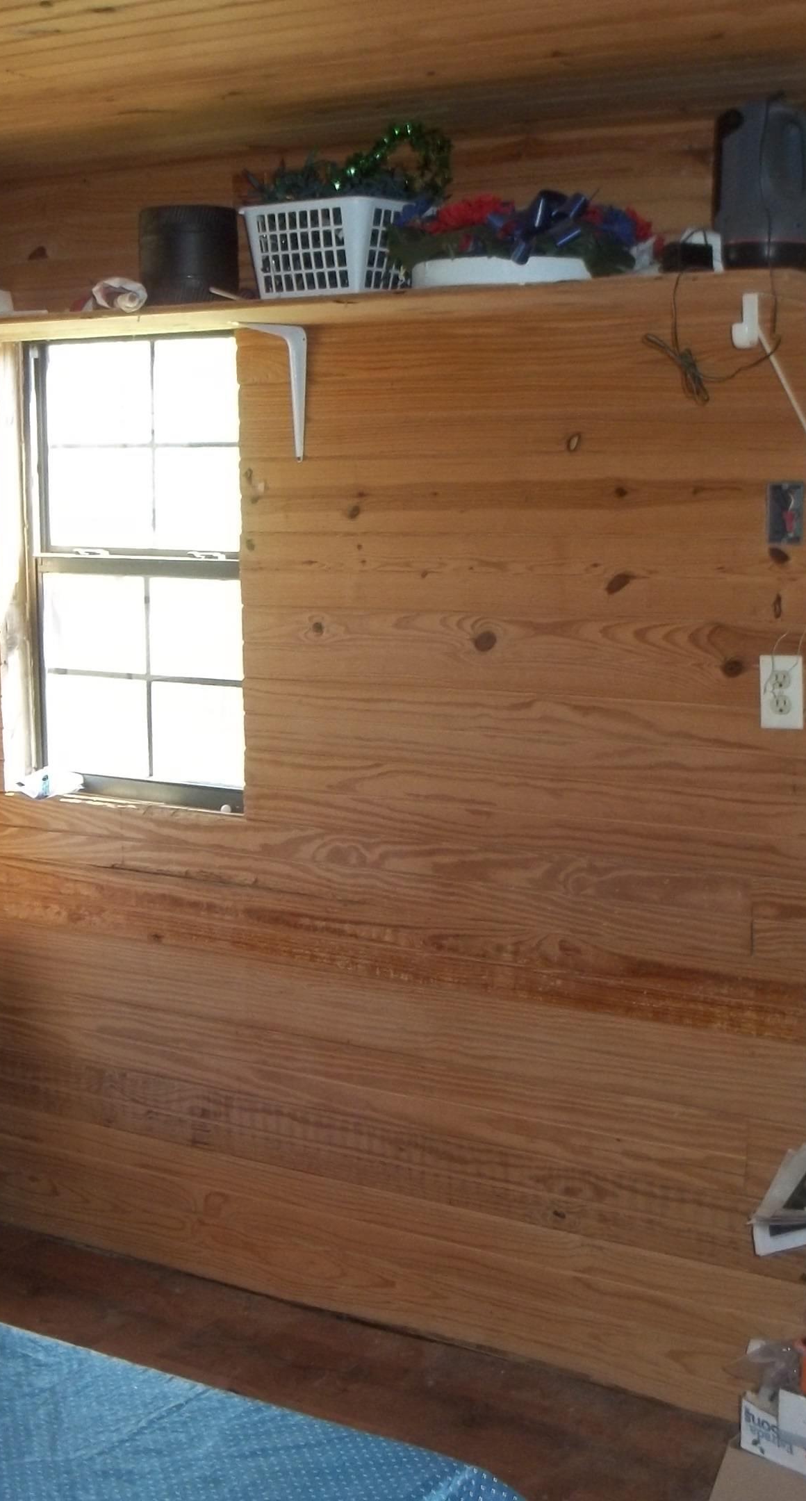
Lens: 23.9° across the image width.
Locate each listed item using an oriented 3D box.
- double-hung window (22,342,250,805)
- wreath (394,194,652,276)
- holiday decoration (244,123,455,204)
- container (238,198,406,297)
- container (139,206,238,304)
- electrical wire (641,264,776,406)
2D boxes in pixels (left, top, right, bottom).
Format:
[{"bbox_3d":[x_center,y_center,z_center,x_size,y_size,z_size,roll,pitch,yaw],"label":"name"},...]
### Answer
[{"bbox_3d":[-0.487,-0.347,3.695,0.605,0.910,0.070,5,10,31],"label":"double-hung window"},{"bbox_3d":[0.176,-0.744,2.809,0.410,0.142,0.290,5,10,31],"label":"wreath"},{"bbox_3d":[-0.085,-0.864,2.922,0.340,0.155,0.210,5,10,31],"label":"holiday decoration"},{"bbox_3d":[-0.088,-0.762,2.946,0.222,0.138,0.245,6,10,35],"label":"container"},{"bbox_3d":[-0.346,-0.797,3.112,0.163,0.160,0.163,0,9,0],"label":"container"},{"bbox_3d":[0.405,-0.547,2.516,0.195,0.180,0.060,5,10,31],"label":"electrical wire"}]

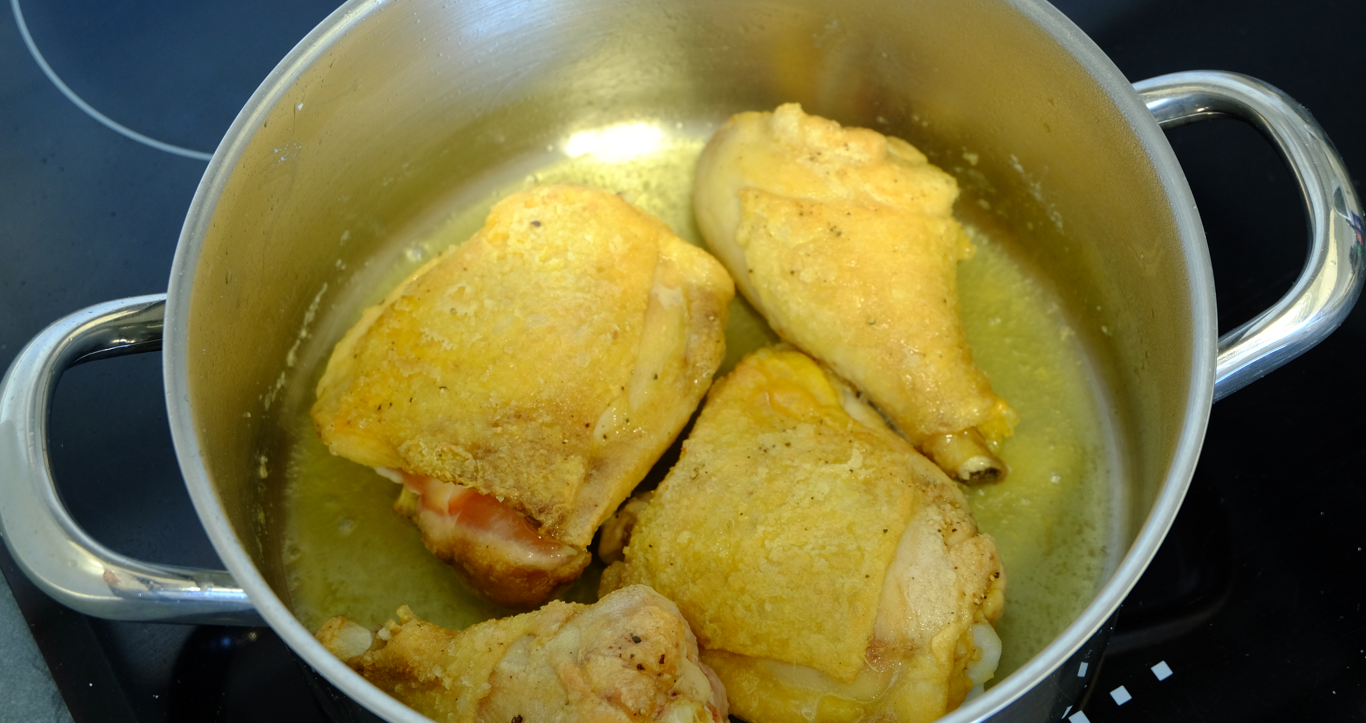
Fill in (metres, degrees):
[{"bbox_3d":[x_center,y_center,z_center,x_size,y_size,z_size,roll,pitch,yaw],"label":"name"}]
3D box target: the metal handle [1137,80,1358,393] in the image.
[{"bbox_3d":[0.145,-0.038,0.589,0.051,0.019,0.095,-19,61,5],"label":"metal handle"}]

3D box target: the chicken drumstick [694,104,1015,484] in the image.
[{"bbox_3d":[0.054,-0.021,0.647,0.064,0.047,0.120,-21,62,-10],"label":"chicken drumstick"}]

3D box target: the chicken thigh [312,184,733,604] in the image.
[{"bbox_3d":[-0.046,0.000,0.640,0.095,0.044,0.112,32,66,18],"label":"chicken thigh"}]

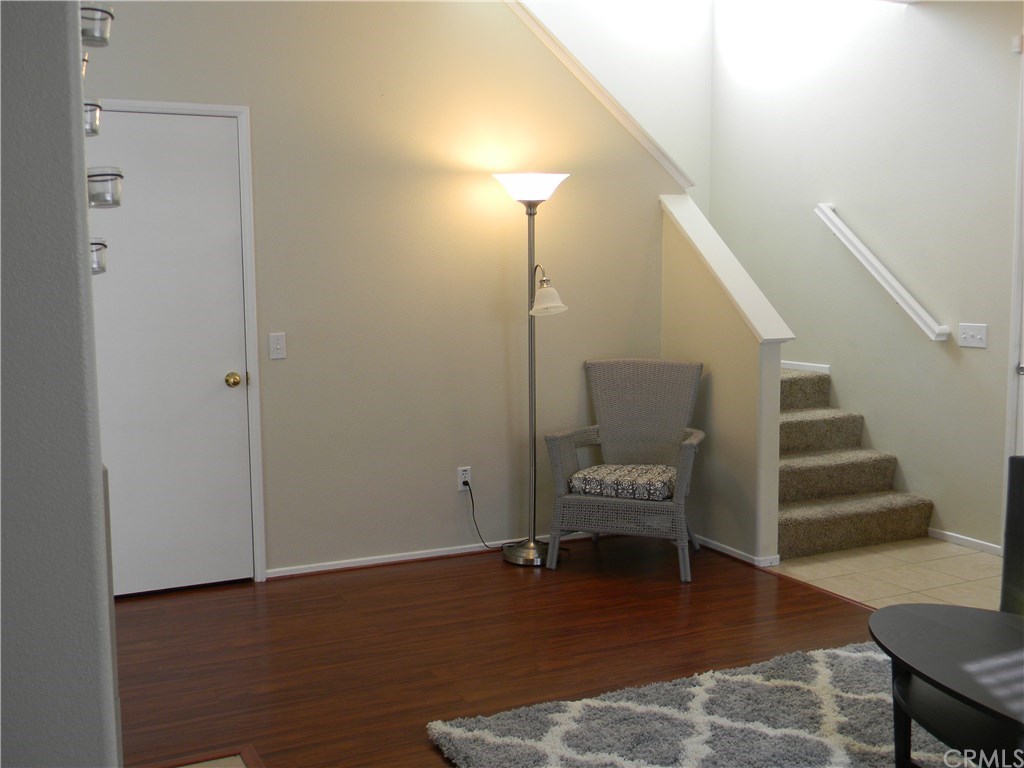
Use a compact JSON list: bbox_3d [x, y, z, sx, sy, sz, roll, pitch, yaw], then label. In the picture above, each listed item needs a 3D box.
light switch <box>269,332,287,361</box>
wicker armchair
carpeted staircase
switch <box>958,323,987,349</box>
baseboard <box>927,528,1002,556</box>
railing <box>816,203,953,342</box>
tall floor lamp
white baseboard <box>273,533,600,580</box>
[{"bbox_3d":[-1.036,-0.166,4.717,0.072,0.115,0.016,-3,7,-25],"label":"light switch"},{"bbox_3d":[0.572,0.374,5.020,0.700,0.930,0.630,2,6,20],"label":"wicker armchair"},{"bbox_3d":[1.482,0.382,5.582,1.030,0.780,1.020,-3,7,-25],"label":"carpeted staircase"},{"bbox_3d":[2.219,-0.231,5.138,0.018,0.115,0.160,-3,7,-25],"label":"switch"},{"bbox_3d":[2.229,0.783,5.251,0.014,0.042,0.420,-3,7,-25],"label":"baseboard"},{"bbox_3d":[1.928,-0.617,5.621,0.090,0.058,1.130,-3,45,-25],"label":"railing"},{"bbox_3d":[0.090,-0.068,5.015,0.350,1.820,0.350,0,6,0],"label":"tall floor lamp"},{"bbox_3d":[-0.171,0.803,5.236,2.080,0.045,0.014,-3,7,-25],"label":"white baseboard"}]

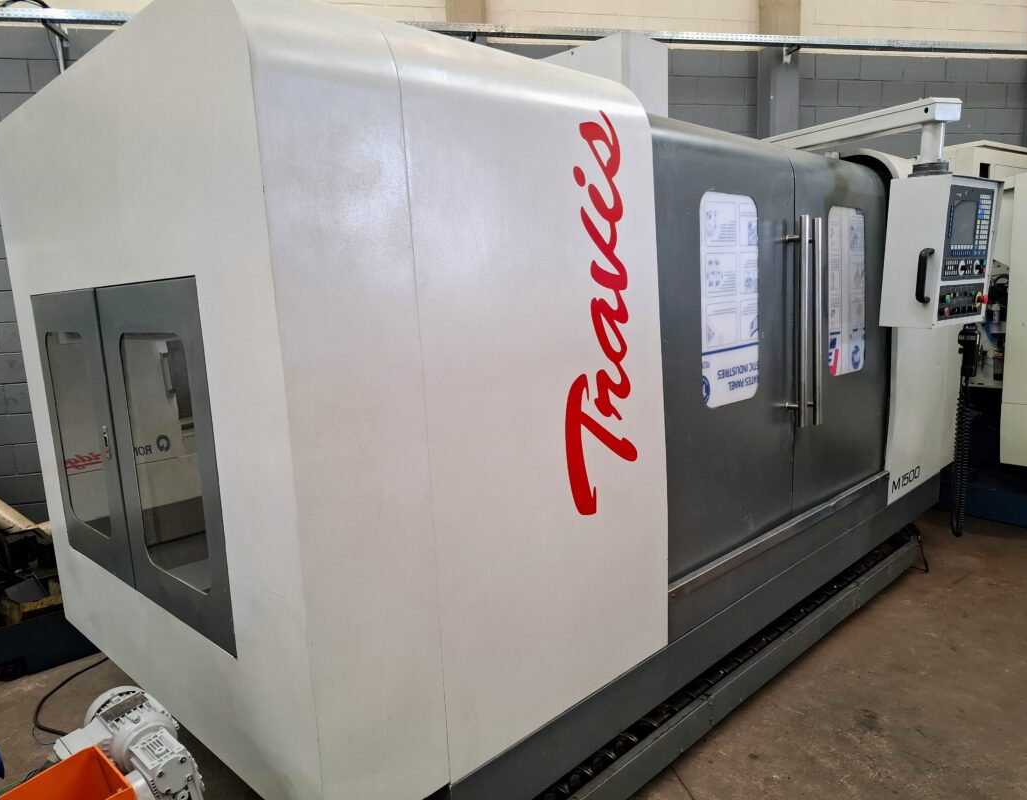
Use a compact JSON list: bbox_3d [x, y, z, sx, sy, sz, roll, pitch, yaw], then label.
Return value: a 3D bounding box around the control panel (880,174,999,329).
[{"bbox_3d":[1.988,-0.677,3.295,0.564,0.649,0.241,-9,14,-36],"label":"control panel"}]

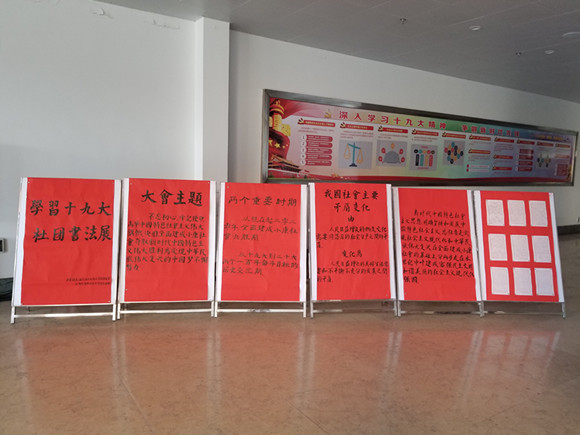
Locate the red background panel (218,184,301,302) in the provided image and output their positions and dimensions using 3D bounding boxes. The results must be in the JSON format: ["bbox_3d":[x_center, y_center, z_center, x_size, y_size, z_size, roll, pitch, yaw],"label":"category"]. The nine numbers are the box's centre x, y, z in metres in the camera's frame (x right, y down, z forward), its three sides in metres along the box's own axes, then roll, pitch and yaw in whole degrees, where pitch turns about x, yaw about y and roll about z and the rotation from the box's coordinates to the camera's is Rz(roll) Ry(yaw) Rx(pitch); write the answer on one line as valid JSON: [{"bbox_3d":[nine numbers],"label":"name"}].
[{"bbox_3d":[-0.280,0.239,4.439,0.785,1.200,0.030,1,-10,-3],"label":"red background panel"}]

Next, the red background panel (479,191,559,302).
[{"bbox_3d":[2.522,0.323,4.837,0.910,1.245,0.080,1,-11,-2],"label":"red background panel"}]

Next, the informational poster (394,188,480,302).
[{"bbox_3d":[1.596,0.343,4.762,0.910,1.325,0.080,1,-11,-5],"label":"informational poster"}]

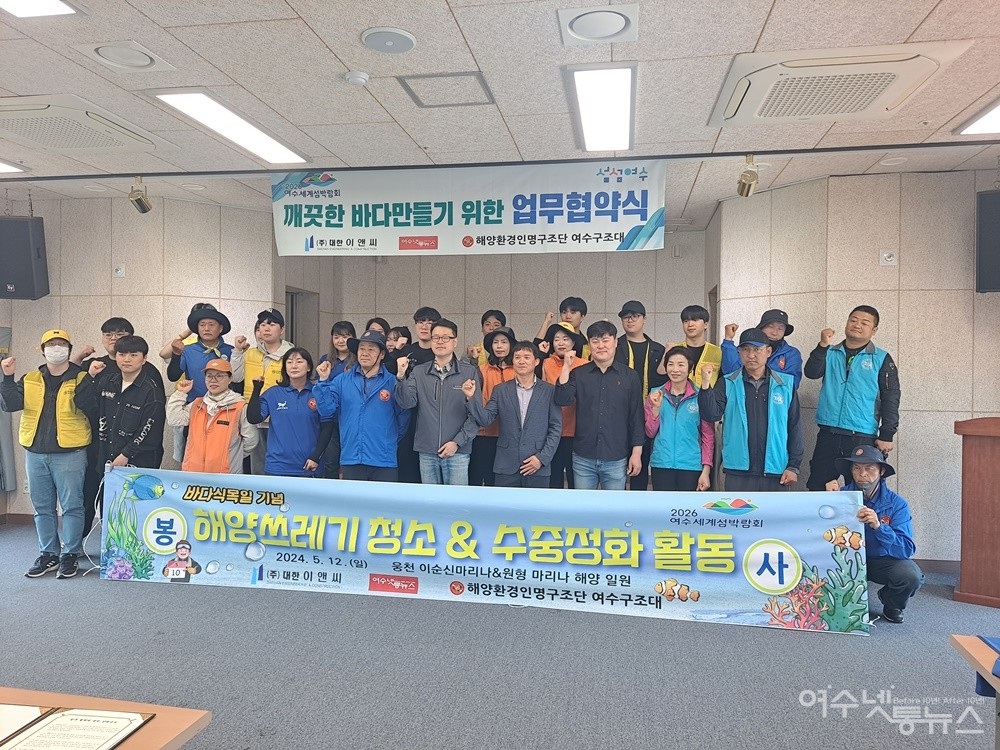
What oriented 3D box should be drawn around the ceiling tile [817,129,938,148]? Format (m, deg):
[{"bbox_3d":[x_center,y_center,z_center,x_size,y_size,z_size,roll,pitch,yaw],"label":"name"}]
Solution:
[{"bbox_3d":[2.176,-1.390,4.062,0.600,0.020,0.300,1,1,10],"label":"ceiling tile"}]

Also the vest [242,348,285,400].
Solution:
[{"bbox_3d":[-1.816,0.059,5.450,0.400,0.580,0.280,1,1,-9],"label":"vest"}]

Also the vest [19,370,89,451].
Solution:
[{"bbox_3d":[-3.280,0.251,5.117,0.460,0.560,0.280,1,1,-14],"label":"vest"}]

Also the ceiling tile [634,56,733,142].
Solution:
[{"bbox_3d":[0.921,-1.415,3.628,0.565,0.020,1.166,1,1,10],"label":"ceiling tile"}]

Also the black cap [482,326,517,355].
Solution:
[{"bbox_3d":[0.004,-0.258,5.180,0.260,0.175,0.270,1,1,0],"label":"black cap"}]

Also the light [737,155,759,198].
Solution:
[{"bbox_3d":[1.565,-1.258,4.384,0.125,0.265,0.165,1,1,3],"label":"light"}]

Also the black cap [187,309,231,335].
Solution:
[{"bbox_3d":[-2.279,-0.426,5.420,0.340,0.190,0.340,0,1,-12],"label":"black cap"}]

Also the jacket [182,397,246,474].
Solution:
[{"bbox_3d":[-2.018,0.449,4.900,0.420,0.590,0.260,1,1,-5],"label":"jacket"}]

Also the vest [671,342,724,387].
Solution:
[{"bbox_3d":[1.451,0.018,5.120,0.430,0.540,0.260,1,1,25],"label":"vest"}]

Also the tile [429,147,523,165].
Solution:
[{"bbox_3d":[-0.159,-1.460,4.643,0.600,0.015,0.290,1,1,10],"label":"tile"}]

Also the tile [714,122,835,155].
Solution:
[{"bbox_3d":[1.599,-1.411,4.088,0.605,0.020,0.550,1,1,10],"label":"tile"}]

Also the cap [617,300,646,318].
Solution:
[{"bbox_3d":[0.950,-0.466,4.970,0.185,0.130,0.250,1,1,30],"label":"cap"}]

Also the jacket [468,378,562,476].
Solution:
[{"bbox_3d":[0.094,0.341,4.500,0.590,0.630,0.320,1,1,8],"label":"jacket"}]

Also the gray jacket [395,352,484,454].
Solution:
[{"bbox_3d":[-0.417,0.200,4.700,0.580,0.670,0.360,1,1,-2],"label":"gray jacket"}]

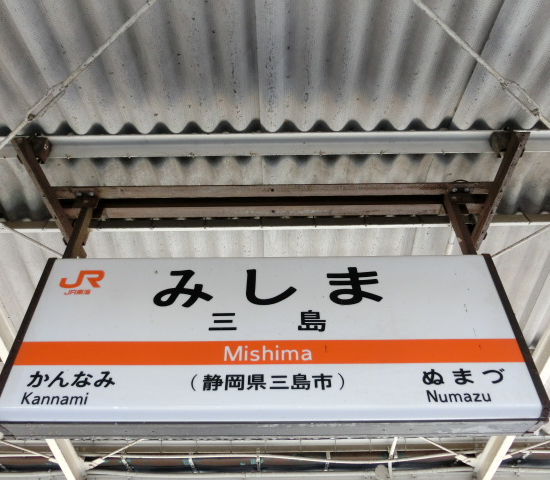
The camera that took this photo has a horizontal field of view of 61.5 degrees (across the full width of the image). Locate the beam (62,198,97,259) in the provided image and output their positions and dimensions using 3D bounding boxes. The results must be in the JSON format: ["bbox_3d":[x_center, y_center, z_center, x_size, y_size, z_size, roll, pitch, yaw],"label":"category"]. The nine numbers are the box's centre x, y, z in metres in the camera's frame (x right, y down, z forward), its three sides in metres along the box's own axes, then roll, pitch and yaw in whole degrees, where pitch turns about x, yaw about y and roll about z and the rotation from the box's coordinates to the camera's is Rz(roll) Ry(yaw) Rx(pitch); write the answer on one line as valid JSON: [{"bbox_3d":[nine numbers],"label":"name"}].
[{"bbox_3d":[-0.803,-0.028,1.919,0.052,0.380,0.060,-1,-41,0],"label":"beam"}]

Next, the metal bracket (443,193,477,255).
[{"bbox_3d":[0.769,-0.042,1.910,0.052,0.380,0.060,-1,-41,0],"label":"metal bracket"}]

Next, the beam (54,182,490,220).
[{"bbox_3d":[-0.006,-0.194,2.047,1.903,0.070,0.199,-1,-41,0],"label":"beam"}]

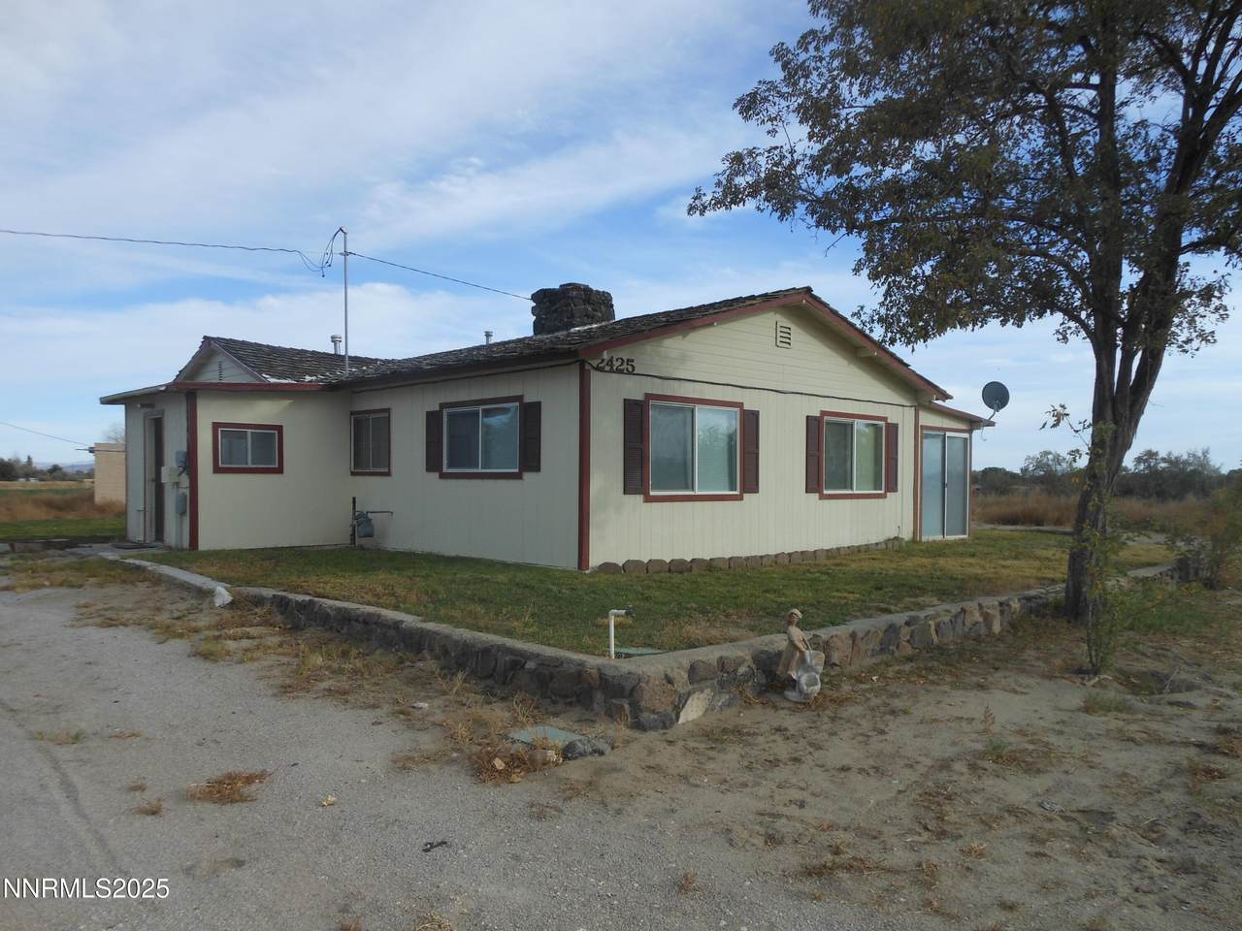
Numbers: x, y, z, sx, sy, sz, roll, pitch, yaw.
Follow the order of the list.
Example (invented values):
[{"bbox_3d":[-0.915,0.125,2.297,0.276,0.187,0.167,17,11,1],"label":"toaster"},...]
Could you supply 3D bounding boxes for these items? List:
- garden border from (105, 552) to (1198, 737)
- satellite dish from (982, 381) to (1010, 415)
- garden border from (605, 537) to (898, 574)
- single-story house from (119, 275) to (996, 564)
[{"bbox_3d":[0.550,1.537,13.364,11.700,0.370,11.000,1,-1,-44],"label":"garden border"},{"bbox_3d":[7.275,-1.308,17.400,0.540,0.660,0.420,0,-1,35],"label":"satellite dish"},{"bbox_3d":[2.355,1.252,12.819,6.880,0.190,0.660,1,-1,-44],"label":"garden border"},{"bbox_3d":[-1.308,-1.031,16.980,13.600,4.780,11.250,1,-1,-44],"label":"single-story house"}]

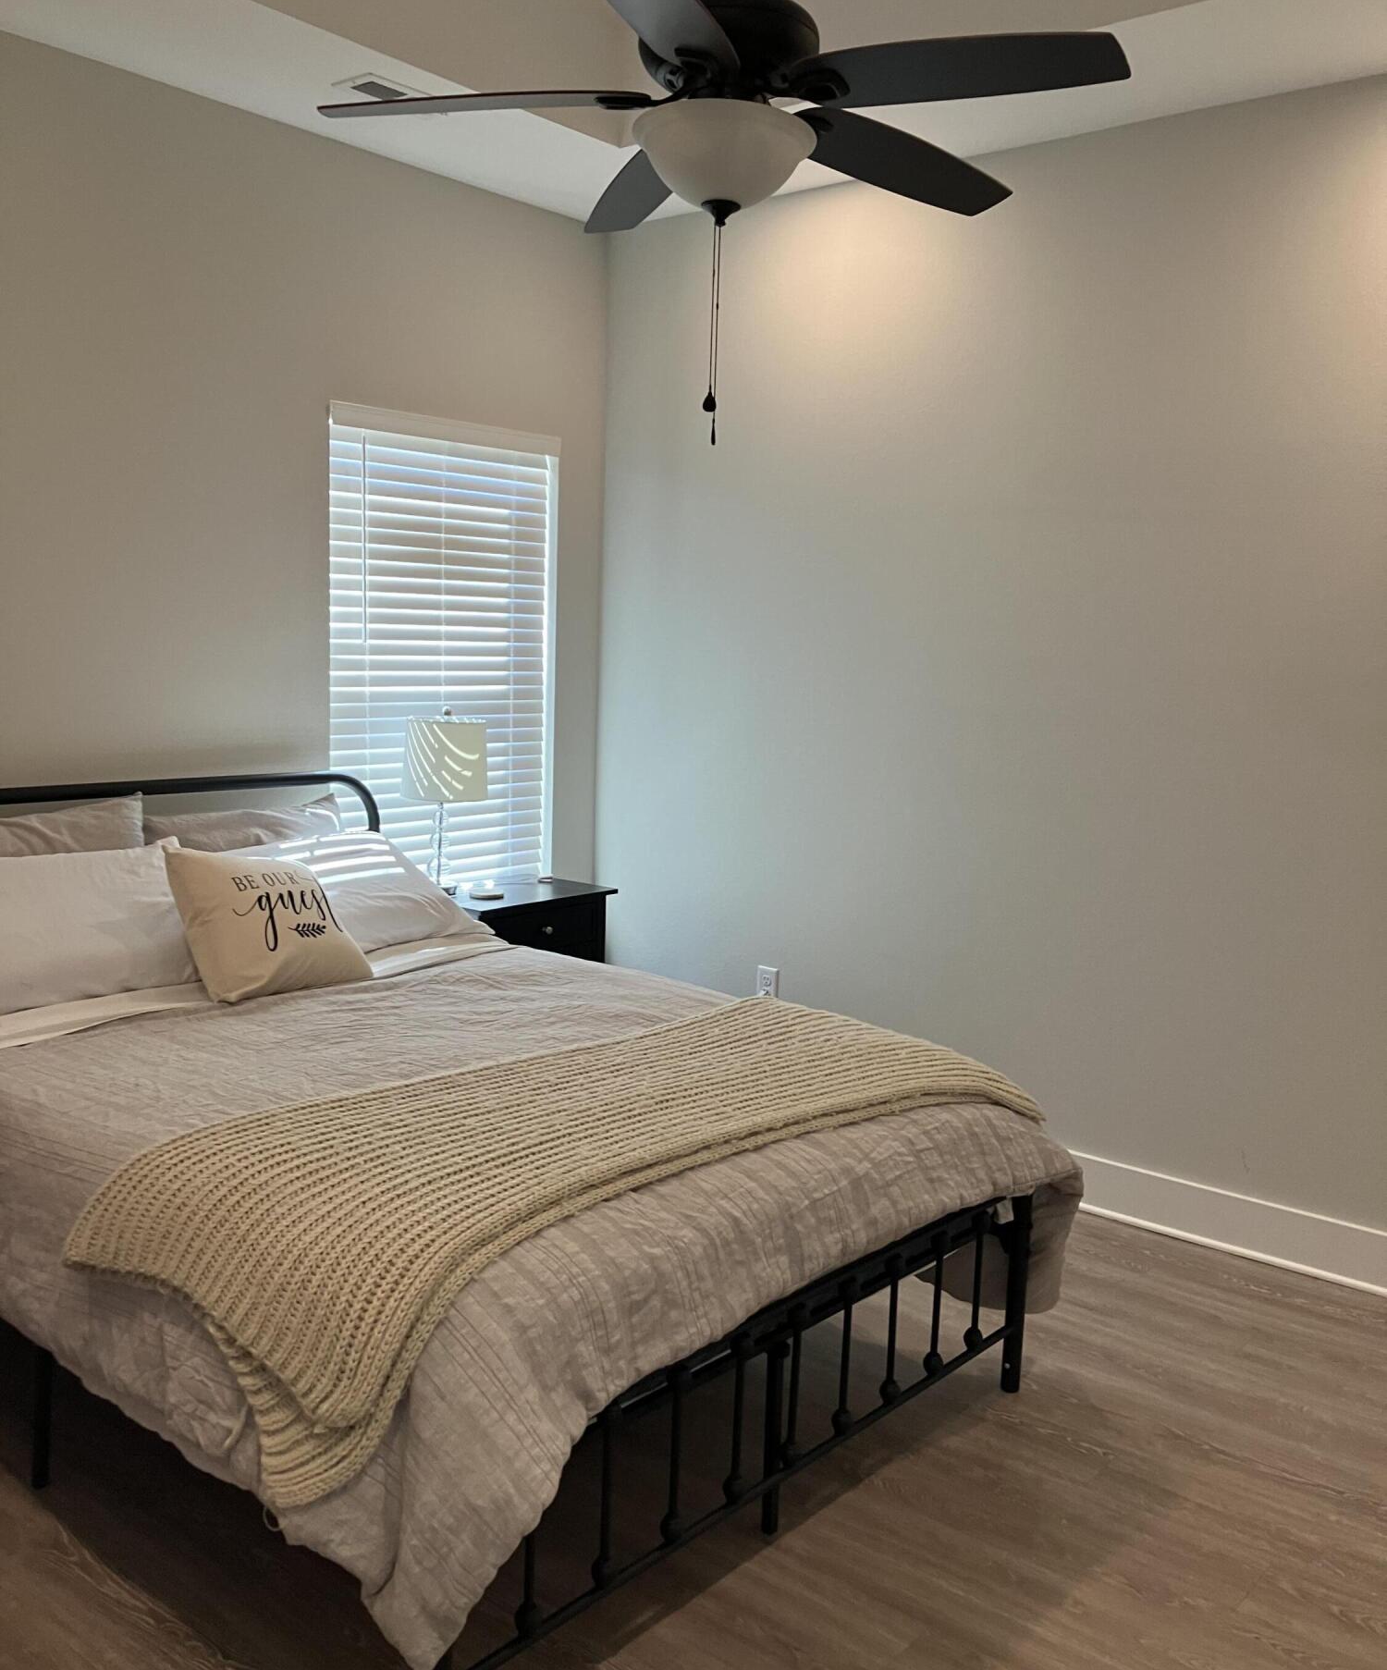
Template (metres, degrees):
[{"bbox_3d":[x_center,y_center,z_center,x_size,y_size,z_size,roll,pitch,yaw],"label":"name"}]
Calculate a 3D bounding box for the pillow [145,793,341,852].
[{"bbox_3d":[-1.169,0.110,3.646,0.150,0.390,0.680,-21,-9,41],"label":"pillow"}]

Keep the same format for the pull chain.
[{"bbox_3d":[0.034,-0.832,2.484,0.025,0.361,0.027,8,10,40],"label":"pull chain"}]

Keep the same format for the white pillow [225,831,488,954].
[{"bbox_3d":[-0.906,0.155,3.810,0.690,0.170,0.440,-7,55,-50],"label":"white pillow"}]

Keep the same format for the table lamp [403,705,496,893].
[{"bbox_3d":[-0.717,-0.093,4.314,0.250,0.542,0.250,2,8,0],"label":"table lamp"}]

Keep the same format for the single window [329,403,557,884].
[{"bbox_3d":[-0.733,-0.512,4.428,0.090,1.381,0.857,8,10,40],"label":"single window"}]

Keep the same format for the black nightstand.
[{"bbox_3d":[-0.545,0.504,4.485,0.356,0.674,0.559,8,10,40],"label":"black nightstand"}]

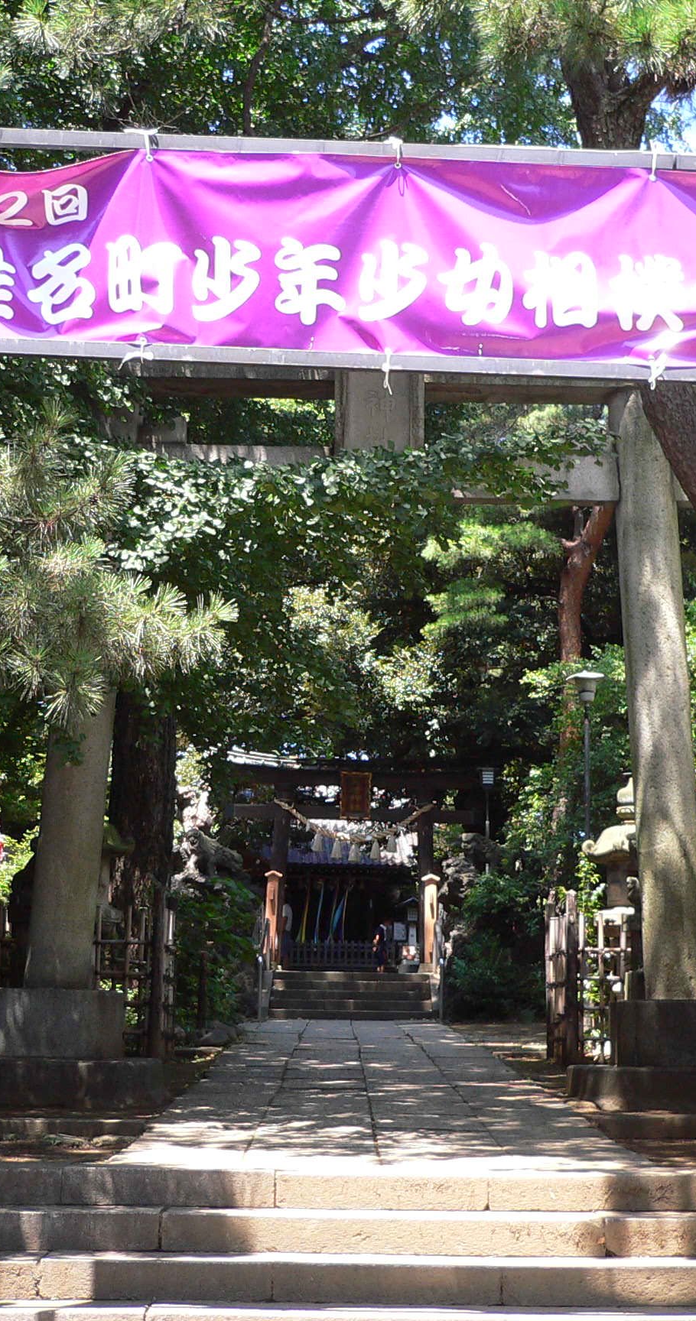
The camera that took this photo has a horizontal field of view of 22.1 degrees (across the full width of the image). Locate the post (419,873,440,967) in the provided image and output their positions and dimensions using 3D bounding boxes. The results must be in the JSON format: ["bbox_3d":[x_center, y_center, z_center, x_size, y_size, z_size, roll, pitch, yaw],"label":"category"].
[{"bbox_3d":[1.279,4.103,28.045,0.280,1.461,0.280,1,-12,0],"label":"post"}]

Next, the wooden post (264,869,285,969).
[{"bbox_3d":[-1.169,4.077,28.022,0.280,1.545,0.280,1,-12,0],"label":"wooden post"}]

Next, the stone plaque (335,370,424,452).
[{"bbox_3d":[0.222,-1.978,12.750,0.630,0.992,0.140,1,-5,0],"label":"stone plaque"}]

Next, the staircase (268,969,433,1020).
[{"bbox_3d":[0.047,5.087,27.008,2.429,0.725,1.500,1,-12,0],"label":"staircase"}]

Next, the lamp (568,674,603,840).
[{"bbox_3d":[2.586,2.033,19.102,0.380,3.893,0.380,1,-12,0],"label":"lamp"}]

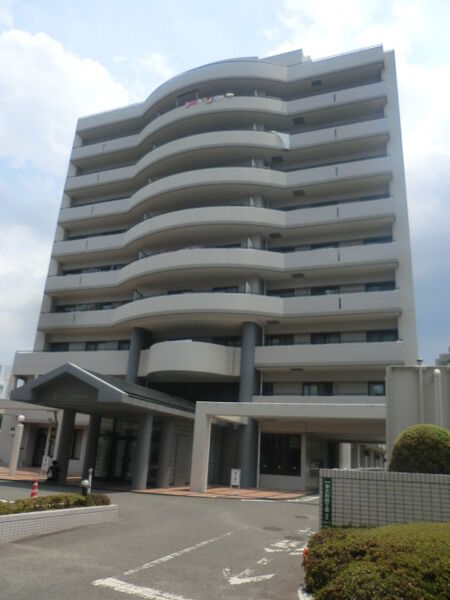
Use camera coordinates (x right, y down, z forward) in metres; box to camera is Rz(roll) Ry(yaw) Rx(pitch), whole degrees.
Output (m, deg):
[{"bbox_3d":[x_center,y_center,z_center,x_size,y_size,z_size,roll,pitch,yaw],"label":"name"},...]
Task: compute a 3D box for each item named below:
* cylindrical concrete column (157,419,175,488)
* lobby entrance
[{"bbox_3d":[-3.085,7.924,24.511,0.676,3.505,0.676,3,-19,1],"label":"cylindrical concrete column"},{"bbox_3d":[-5.636,8.566,26.631,3.974,3.160,0.500,-4,-20,20],"label":"lobby entrance"}]

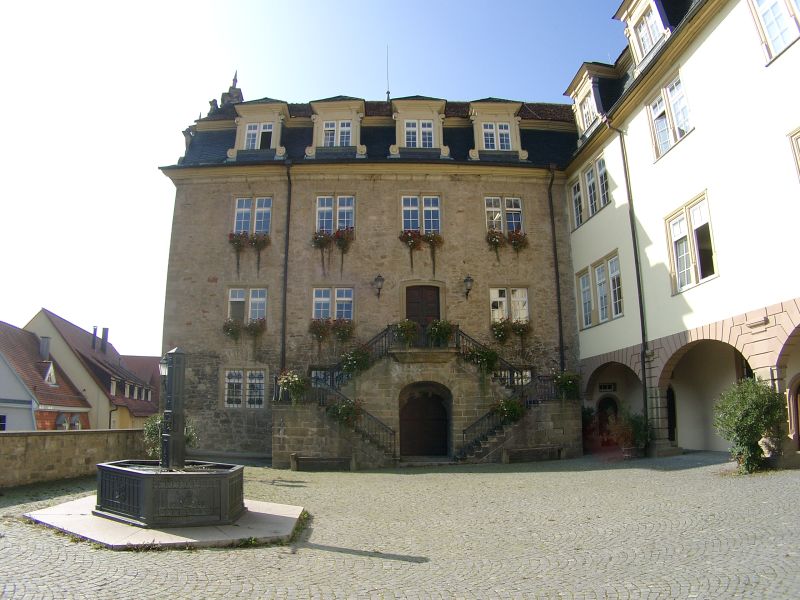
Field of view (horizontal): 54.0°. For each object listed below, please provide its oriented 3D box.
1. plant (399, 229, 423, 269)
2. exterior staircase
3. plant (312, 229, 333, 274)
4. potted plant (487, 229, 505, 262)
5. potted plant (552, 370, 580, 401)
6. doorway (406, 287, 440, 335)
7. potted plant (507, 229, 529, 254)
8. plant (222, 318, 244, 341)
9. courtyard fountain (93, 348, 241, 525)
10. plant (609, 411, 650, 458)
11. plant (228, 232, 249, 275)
[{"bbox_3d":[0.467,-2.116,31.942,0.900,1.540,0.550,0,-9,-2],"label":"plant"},{"bbox_3d":[0.814,3.502,29.747,11.200,5.100,2.800,0,-9,-2],"label":"exterior staircase"},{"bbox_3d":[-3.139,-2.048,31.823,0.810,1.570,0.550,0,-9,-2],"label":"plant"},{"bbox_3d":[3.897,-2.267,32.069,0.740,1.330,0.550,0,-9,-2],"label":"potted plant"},{"bbox_3d":[6.027,3.112,28.446,1.020,1.040,0.700,0,-9,-2],"label":"potted plant"},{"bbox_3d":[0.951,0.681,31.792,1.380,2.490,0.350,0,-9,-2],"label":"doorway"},{"bbox_3d":[4.802,-2.392,32.115,0.900,1.090,0.550,0,-9,-2],"label":"potted plant"},{"bbox_3d":[-6.657,1.191,31.232,0.790,0.920,0.550,0,-9,-2],"label":"plant"},{"bbox_3d":[-3.550,2.098,12.325,2.250,2.700,2.050,4,-10,-28],"label":"courtyard fountain"},{"bbox_3d":[7.557,4.392,25.873,1.400,1.620,1.300,0,-9,-2],"label":"plant"},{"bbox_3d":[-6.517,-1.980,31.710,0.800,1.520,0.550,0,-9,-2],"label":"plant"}]

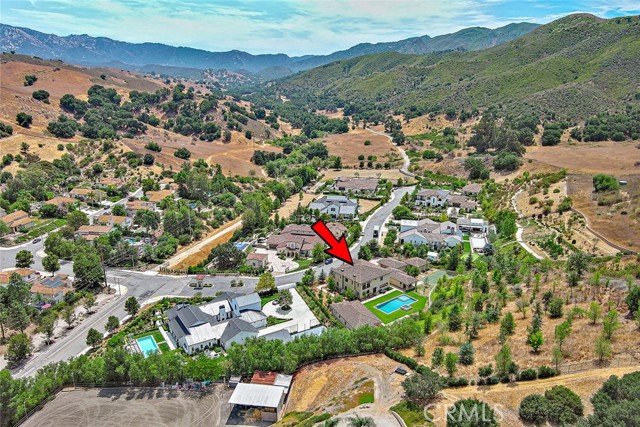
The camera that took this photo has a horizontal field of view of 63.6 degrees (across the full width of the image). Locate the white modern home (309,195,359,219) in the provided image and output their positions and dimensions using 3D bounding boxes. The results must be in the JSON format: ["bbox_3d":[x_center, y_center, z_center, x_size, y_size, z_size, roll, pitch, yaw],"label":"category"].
[{"bbox_3d":[7.480,-3.650,275.000,24.000,8.500,17.000,2,18,7],"label":"white modern home"}]

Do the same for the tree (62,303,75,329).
[{"bbox_3d":[-80.250,32.550,164.520,3.640,8.740,3.530,0,16,0],"label":"tree"}]

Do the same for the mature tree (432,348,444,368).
[{"bbox_3d":[30.120,36.610,131.070,2.960,5.750,2.960,0,17,0],"label":"mature tree"}]

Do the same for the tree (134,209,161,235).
[{"bbox_3d":[-78.555,3.178,234.931,11.246,9.883,11.246,0,17,0],"label":"tree"}]

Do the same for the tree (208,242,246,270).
[{"bbox_3d":[-38.170,17.740,212.760,14.900,10.070,14.450,0,16,0],"label":"tree"}]

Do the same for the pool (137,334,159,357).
[{"bbox_3d":[-51.592,40.782,156.247,4.600,1.000,12.000,-10,20,-29],"label":"pool"}]

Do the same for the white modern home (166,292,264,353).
[{"bbox_3d":[-31.772,33.564,165.608,30.000,7.300,27.500,-10,20,-29],"label":"white modern home"}]

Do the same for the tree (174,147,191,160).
[{"bbox_3d":[-112.010,-48.880,420.000,12.380,9.800,12.010,0,16,0],"label":"tree"}]

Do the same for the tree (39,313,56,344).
[{"bbox_3d":[-81.900,34.560,154.960,5.140,9.600,4.990,0,16,0],"label":"tree"}]

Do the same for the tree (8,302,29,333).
[{"bbox_3d":[-94.790,32.700,162.110,5.970,9.770,5.790,0,16,0],"label":"tree"}]

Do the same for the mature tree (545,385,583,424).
[{"bbox_3d":[52.611,40.996,111.072,7.402,7.522,7.402,0,17,0],"label":"mature tree"}]

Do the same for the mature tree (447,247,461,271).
[{"bbox_3d":[54.710,18.440,211.310,5.450,10.050,5.290,0,16,0],"label":"mature tree"}]

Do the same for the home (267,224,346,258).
[{"bbox_3d":[-5.500,11.620,237.920,35.000,8.500,23.000,3,16,12],"label":"home"}]

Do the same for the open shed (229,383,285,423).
[{"bbox_3d":[-15.250,46.040,125.870,11.800,4.100,7.900,2,16,8],"label":"open shed"}]

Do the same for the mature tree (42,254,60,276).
[{"bbox_3d":[-107.050,20.730,205.570,6.820,8.810,6.610,0,16,0],"label":"mature tree"}]

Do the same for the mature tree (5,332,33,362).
[{"bbox_3d":[-87.464,38.949,149.902,6.741,8.281,6.741,0,17,0],"label":"mature tree"}]

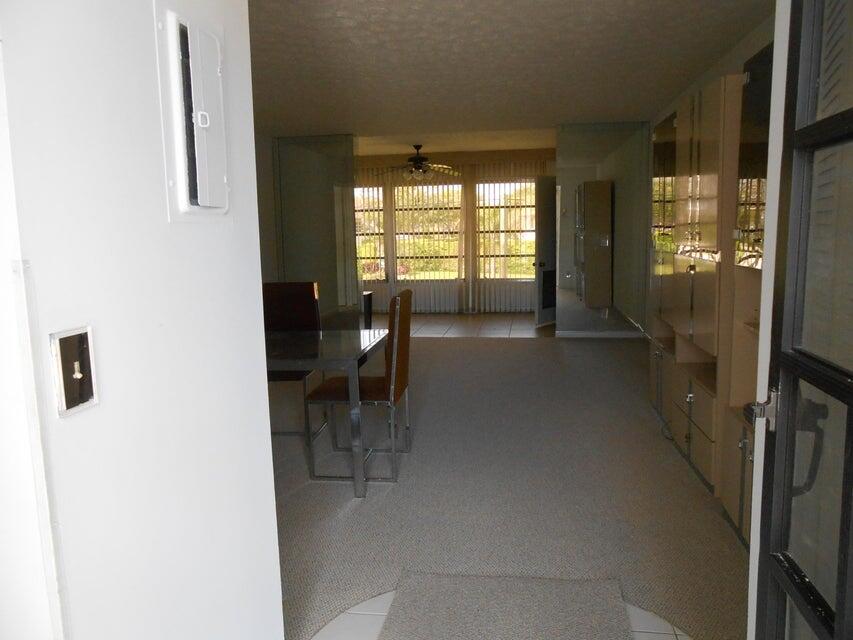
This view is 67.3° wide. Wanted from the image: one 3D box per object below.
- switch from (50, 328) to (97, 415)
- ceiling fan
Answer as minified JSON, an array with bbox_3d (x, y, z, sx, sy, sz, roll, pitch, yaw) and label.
[{"bbox_3d":[-0.553,0.081,1.027,0.013,0.131,0.090,0,8,8],"label":"switch"},{"bbox_3d":[-0.110,-2.223,9.054,1.270,0.475,1.270,0,8,8],"label":"ceiling fan"}]

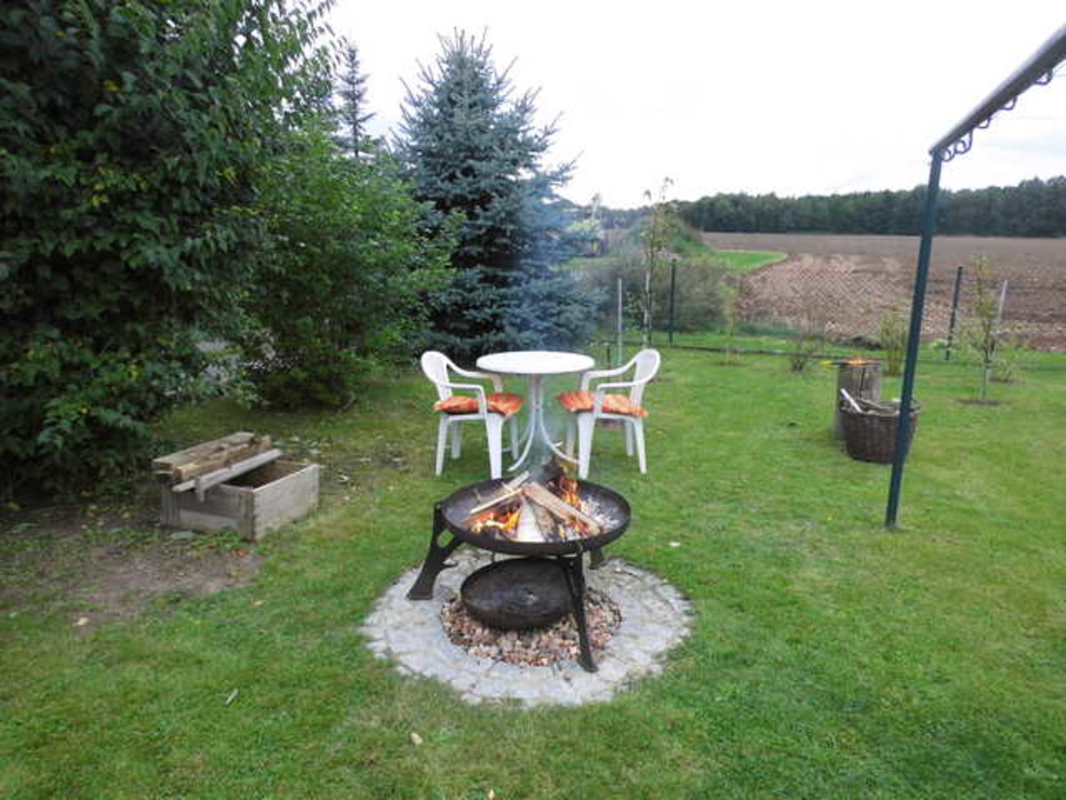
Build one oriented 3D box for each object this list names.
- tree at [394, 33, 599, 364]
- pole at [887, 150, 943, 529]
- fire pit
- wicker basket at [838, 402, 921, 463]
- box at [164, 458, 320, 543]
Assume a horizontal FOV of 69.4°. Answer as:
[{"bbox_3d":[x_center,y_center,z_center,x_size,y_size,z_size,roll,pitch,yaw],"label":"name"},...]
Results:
[{"bbox_3d":[-0.585,-2.447,9.496,2.850,3.860,2.850,0,12,0],"label":"tree"},{"bbox_3d":[2.003,-0.271,4.060,0.052,1.995,0.052,1,13,0],"label":"pole"},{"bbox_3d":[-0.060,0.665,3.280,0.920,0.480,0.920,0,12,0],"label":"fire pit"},{"bbox_3d":[2.515,0.218,5.625,0.590,0.370,0.560,0,12,0],"label":"wicker basket"},{"bbox_3d":[-1.655,0.522,4.351,0.650,0.276,0.515,5,13,22],"label":"box"}]

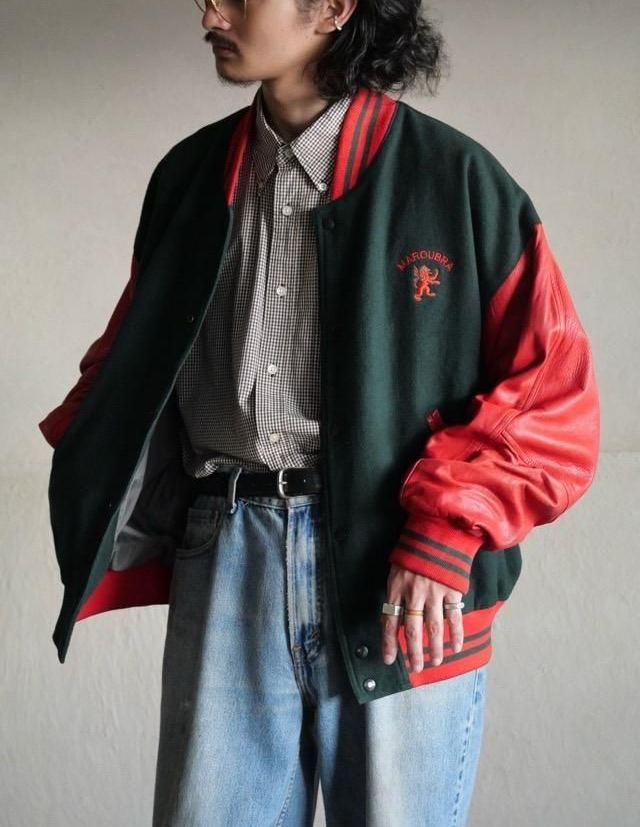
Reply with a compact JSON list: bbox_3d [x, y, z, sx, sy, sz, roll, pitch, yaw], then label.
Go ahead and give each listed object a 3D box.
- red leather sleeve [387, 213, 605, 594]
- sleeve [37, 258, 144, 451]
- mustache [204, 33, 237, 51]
[{"bbox_3d":[0.197,-0.007,2.000,0.200,0.420,0.270,1,3,30],"label":"red leather sleeve"},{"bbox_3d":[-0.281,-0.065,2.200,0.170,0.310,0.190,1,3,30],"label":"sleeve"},{"bbox_3d":[-0.118,-0.431,2.060,0.022,0.017,0.055,-2,3,-37],"label":"mustache"}]

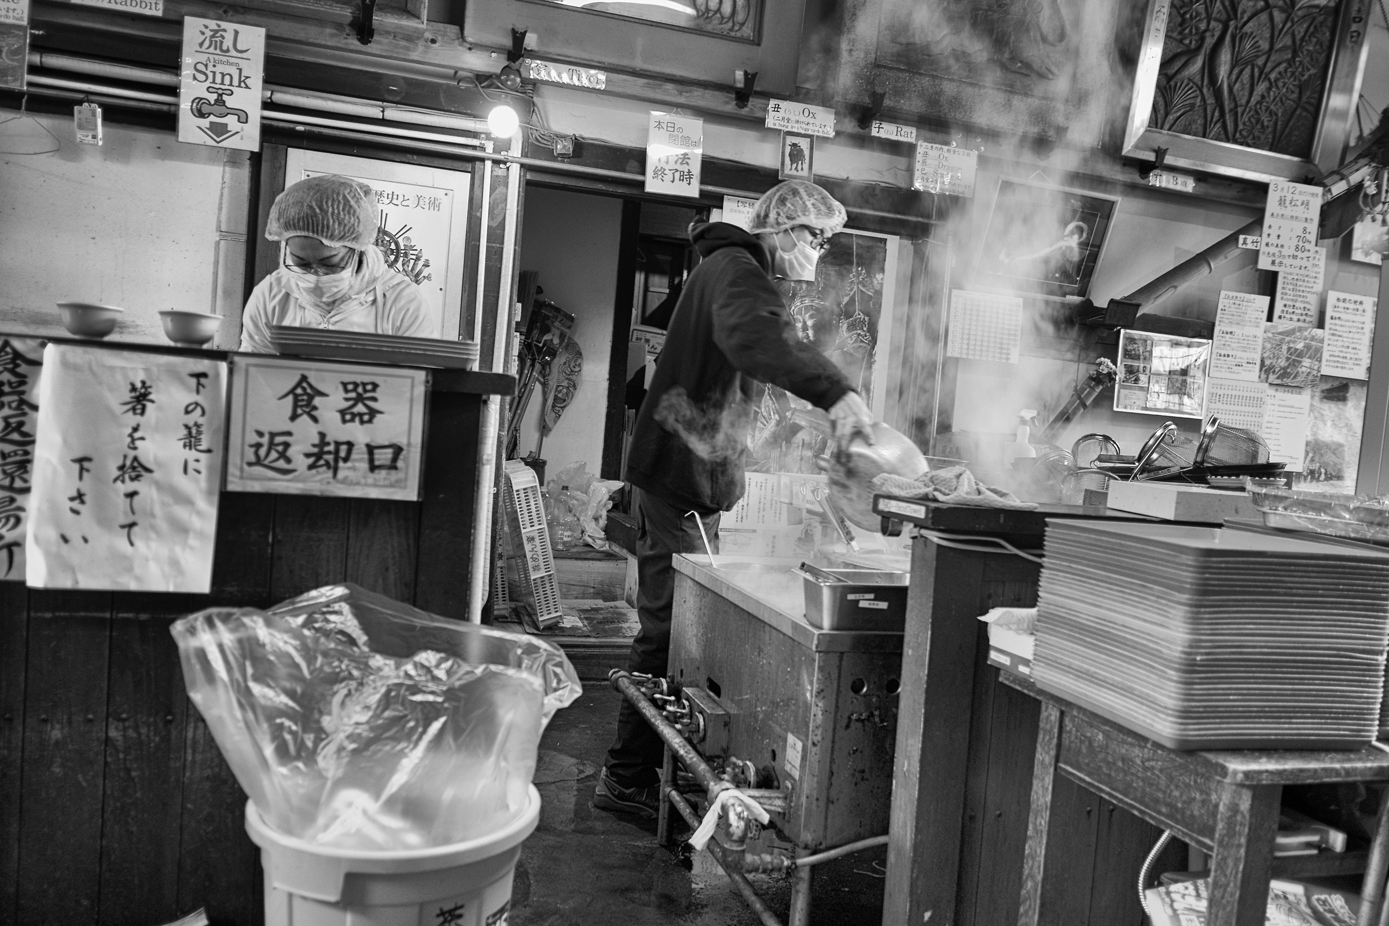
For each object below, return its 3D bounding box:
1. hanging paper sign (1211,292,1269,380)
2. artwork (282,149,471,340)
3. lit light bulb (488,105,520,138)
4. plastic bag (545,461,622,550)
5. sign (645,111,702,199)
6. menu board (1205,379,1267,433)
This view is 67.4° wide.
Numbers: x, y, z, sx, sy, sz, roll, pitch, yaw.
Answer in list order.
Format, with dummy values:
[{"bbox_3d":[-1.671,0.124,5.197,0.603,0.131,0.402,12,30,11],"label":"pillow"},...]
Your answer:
[{"bbox_3d":[2.622,-0.607,5.000,0.293,0.410,0.010,4,3,-17],"label":"hanging paper sign"},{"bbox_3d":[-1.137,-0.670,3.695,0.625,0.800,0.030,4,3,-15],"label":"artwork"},{"bbox_3d":[-0.631,-1.133,3.450,0.100,0.105,0.100,4,3,-15],"label":"lit light bulb"},{"bbox_3d":[-0.547,0.218,5.120,0.360,0.420,0.280,4,3,-15],"label":"plastic bag"},{"bbox_3d":[-0.075,-1.196,4.048,0.216,0.308,0.010,4,3,-17],"label":"sign"},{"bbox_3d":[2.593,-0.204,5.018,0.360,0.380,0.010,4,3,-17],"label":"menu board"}]

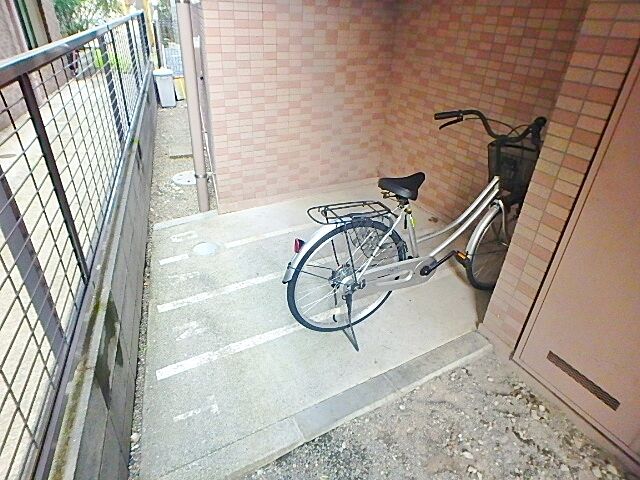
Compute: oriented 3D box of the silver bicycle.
[{"bbox_3d":[0.604,-0.084,1.977,1.678,1.055,0.536,-11,33,-23],"label":"silver bicycle"}]

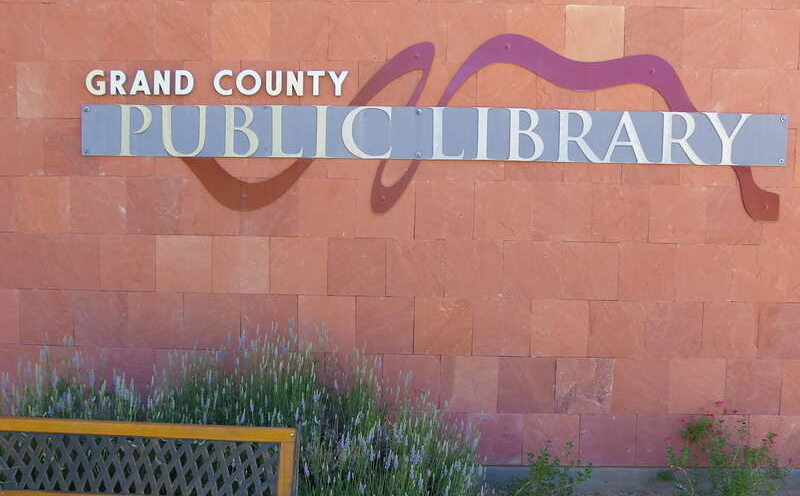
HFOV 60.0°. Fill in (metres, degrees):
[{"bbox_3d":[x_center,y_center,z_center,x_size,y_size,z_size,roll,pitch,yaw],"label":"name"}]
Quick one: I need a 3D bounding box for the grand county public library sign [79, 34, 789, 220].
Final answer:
[{"bbox_3d":[0.170,-0.634,3.592,3.665,0.942,0.060,1,4,1],"label":"grand county public library sign"}]

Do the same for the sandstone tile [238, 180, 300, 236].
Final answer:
[{"bbox_3d":[-0.683,-0.213,3.647,0.305,0.305,0.025,1,4,1],"label":"sandstone tile"}]

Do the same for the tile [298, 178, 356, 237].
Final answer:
[{"bbox_3d":[-0.382,-0.214,3.667,0.305,0.305,0.030,1,3,0],"label":"tile"}]

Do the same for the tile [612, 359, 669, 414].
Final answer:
[{"bbox_3d":[1.281,0.737,3.708,0.305,0.305,0.030,1,4,1],"label":"tile"}]

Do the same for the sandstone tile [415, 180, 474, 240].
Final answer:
[{"bbox_3d":[0.234,-0.201,3.662,0.305,0.305,0.030,1,3,0],"label":"sandstone tile"}]

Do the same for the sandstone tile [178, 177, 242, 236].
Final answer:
[{"bbox_3d":[-0.993,-0.218,3.663,0.305,0.305,0.030,1,4,1],"label":"sandstone tile"}]

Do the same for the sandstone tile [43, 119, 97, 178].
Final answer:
[{"bbox_3d":[-1.743,-0.526,3.672,0.305,0.305,0.030,1,4,1],"label":"sandstone tile"}]

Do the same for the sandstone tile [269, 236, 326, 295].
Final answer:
[{"bbox_3d":[-0.541,0.091,3.675,0.304,0.304,0.030,1,4,1],"label":"sandstone tile"}]

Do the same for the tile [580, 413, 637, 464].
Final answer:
[{"bbox_3d":[1.107,1.019,3.694,0.305,0.294,0.025,1,4,1],"label":"tile"}]

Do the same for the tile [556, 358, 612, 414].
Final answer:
[{"bbox_3d":[0.983,0.733,3.708,0.305,0.305,0.030,1,3,0],"label":"tile"}]

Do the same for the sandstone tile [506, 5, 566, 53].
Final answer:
[{"bbox_3d":[0.700,-1.098,3.570,0.304,0.304,0.030,1,4,1],"label":"sandstone tile"}]

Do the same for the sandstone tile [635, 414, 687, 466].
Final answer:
[{"bbox_3d":[1.394,1.029,3.725,0.295,0.285,0.030,1,4,1],"label":"sandstone tile"}]

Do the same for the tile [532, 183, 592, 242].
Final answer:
[{"bbox_3d":[0.854,-0.187,3.657,0.305,0.305,0.030,1,3,0],"label":"tile"}]

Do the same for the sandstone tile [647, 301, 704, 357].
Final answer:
[{"bbox_3d":[1.439,0.429,3.662,0.305,0.305,0.030,1,4,1],"label":"sandstone tile"}]

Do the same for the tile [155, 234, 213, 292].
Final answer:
[{"bbox_3d":[-1.140,0.081,3.684,0.304,0.304,0.030,1,4,1],"label":"tile"}]

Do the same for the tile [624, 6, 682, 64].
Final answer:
[{"bbox_3d":[1.301,-1.083,3.559,0.305,0.305,0.025,1,4,1],"label":"tile"}]

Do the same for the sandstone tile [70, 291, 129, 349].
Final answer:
[{"bbox_3d":[-1.604,0.382,3.728,0.305,0.305,0.030,1,4,1],"label":"sandstone tile"}]

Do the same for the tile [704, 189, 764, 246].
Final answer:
[{"bbox_3d":[1.737,-0.169,3.609,0.305,0.305,0.025,1,4,1],"label":"tile"}]

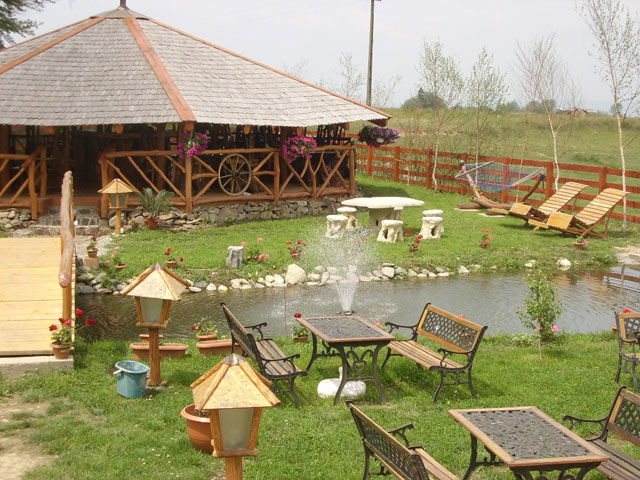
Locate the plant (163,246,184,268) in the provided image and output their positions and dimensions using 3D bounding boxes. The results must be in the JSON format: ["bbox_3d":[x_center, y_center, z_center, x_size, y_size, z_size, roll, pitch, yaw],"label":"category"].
[{"bbox_3d":[-2.494,0.297,13.800,0.340,0.330,0.300,1,8,0],"label":"plant"}]

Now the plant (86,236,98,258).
[{"bbox_3d":[-4.186,0.138,14.969,0.220,0.400,0.220,1,8,0],"label":"plant"}]

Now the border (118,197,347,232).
[{"bbox_3d":[-2.016,-0.789,21.641,7.158,0.750,0.700,-4,10,-39],"label":"border"}]

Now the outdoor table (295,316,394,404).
[{"bbox_3d":[0.257,1.301,8.874,0.750,0.700,1.000,-2,9,-20],"label":"outdoor table"}]

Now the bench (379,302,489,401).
[{"bbox_3d":[1.219,1.210,9.089,0.630,0.770,1.280,-1,8,-21],"label":"bench"}]

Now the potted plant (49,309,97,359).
[{"bbox_3d":[-2.900,1.103,9.493,0.500,0.570,0.420,1,8,0],"label":"potted plant"}]

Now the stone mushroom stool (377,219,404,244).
[{"bbox_3d":[1.486,-0.187,17.100,0.500,0.420,0.500,1,8,0],"label":"stone mushroom stool"}]

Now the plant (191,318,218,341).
[{"bbox_3d":[-1.454,1.167,10.347,0.340,0.320,0.300,1,8,-8],"label":"plant"}]

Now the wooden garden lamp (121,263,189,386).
[{"bbox_3d":[-1.726,0.902,8.615,0.600,1.340,0.600,2,8,3],"label":"wooden garden lamp"}]

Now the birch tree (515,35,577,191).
[{"bbox_3d":[7.215,-3.855,26.028,1.860,5.500,1.730,1,8,0],"label":"birch tree"}]

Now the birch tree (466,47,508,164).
[{"bbox_3d":[5.832,-4.136,28.442,1.550,5.250,1.500,1,8,0],"label":"birch tree"}]

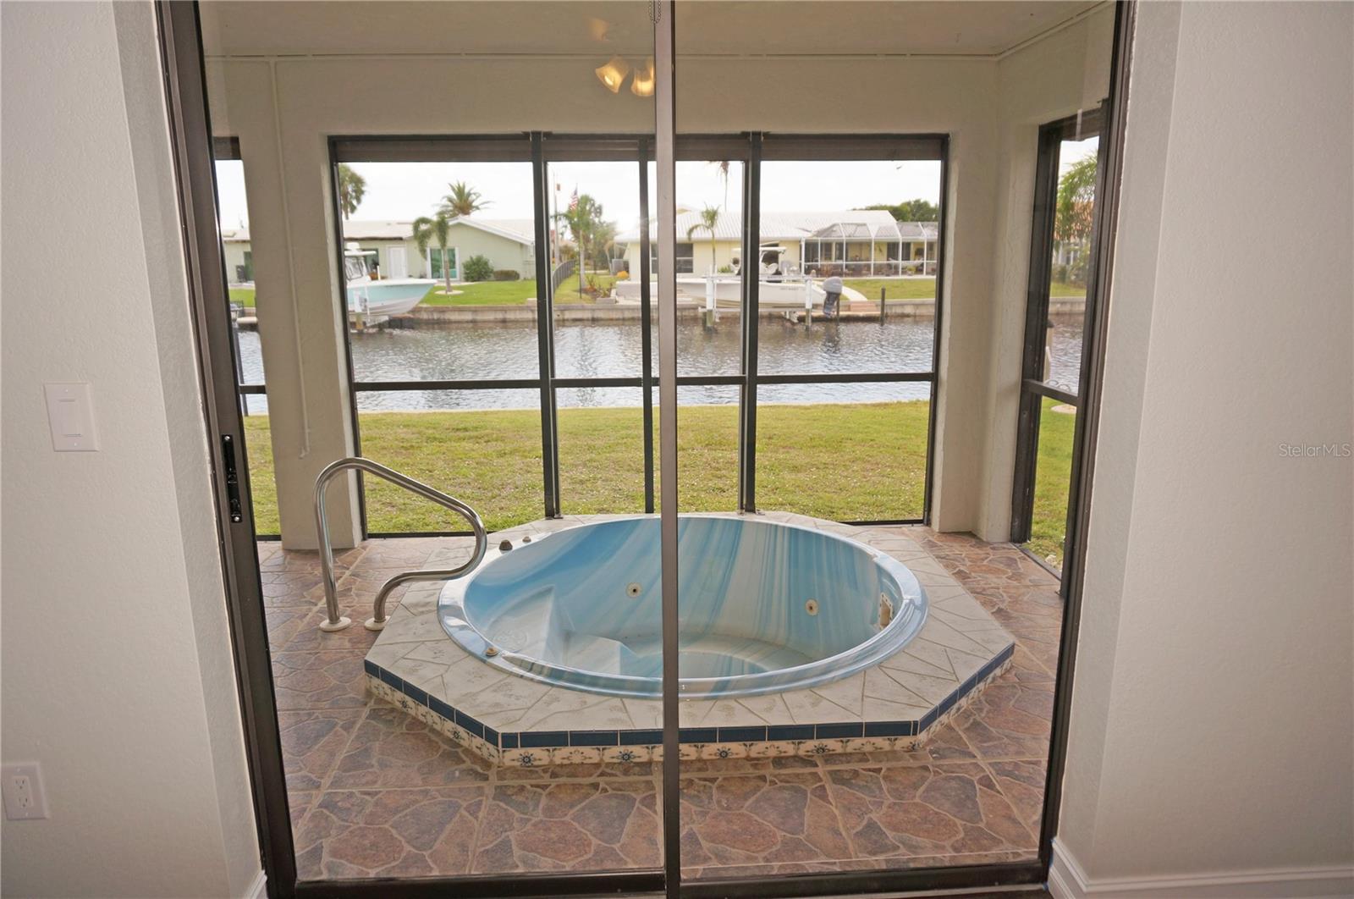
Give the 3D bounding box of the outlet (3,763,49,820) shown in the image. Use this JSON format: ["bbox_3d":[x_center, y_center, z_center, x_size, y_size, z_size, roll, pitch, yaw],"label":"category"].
[{"bbox_3d":[-1.266,0.665,1.747,0.076,0.122,0.007,-1,13,-3],"label":"outlet"}]

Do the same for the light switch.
[{"bbox_3d":[-1.075,-0.056,1.599,0.076,0.122,0.007,-1,13,-3],"label":"light switch"}]

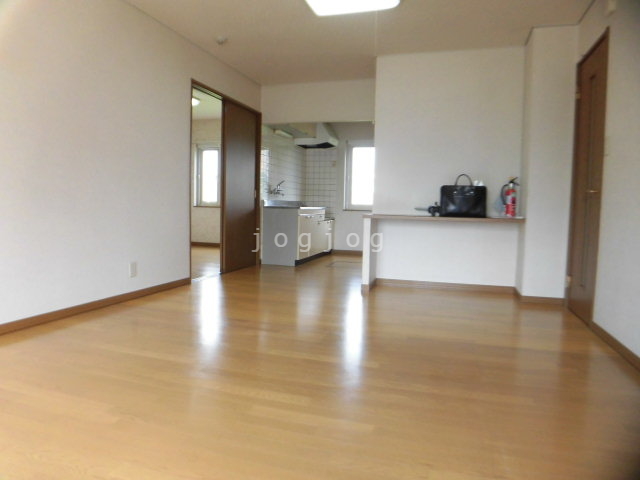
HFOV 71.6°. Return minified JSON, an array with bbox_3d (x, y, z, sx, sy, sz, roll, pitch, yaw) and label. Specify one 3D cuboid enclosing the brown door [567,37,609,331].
[{"bbox_3d":[1.996,-0.404,3.323,0.060,2.005,0.775,2,4,16],"label":"brown door"}]

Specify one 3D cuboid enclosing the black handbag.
[{"bbox_3d":[1.297,-0.395,3.995,0.390,0.390,0.130,2,4,16],"label":"black handbag"}]

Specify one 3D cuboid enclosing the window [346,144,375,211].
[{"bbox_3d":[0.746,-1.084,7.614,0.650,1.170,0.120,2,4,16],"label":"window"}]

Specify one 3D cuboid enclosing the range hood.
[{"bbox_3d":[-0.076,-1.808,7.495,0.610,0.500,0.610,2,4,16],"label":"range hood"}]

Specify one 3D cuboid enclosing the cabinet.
[{"bbox_3d":[-0.278,-0.119,7.308,0.560,0.820,2.300,2,4,15],"label":"cabinet"}]

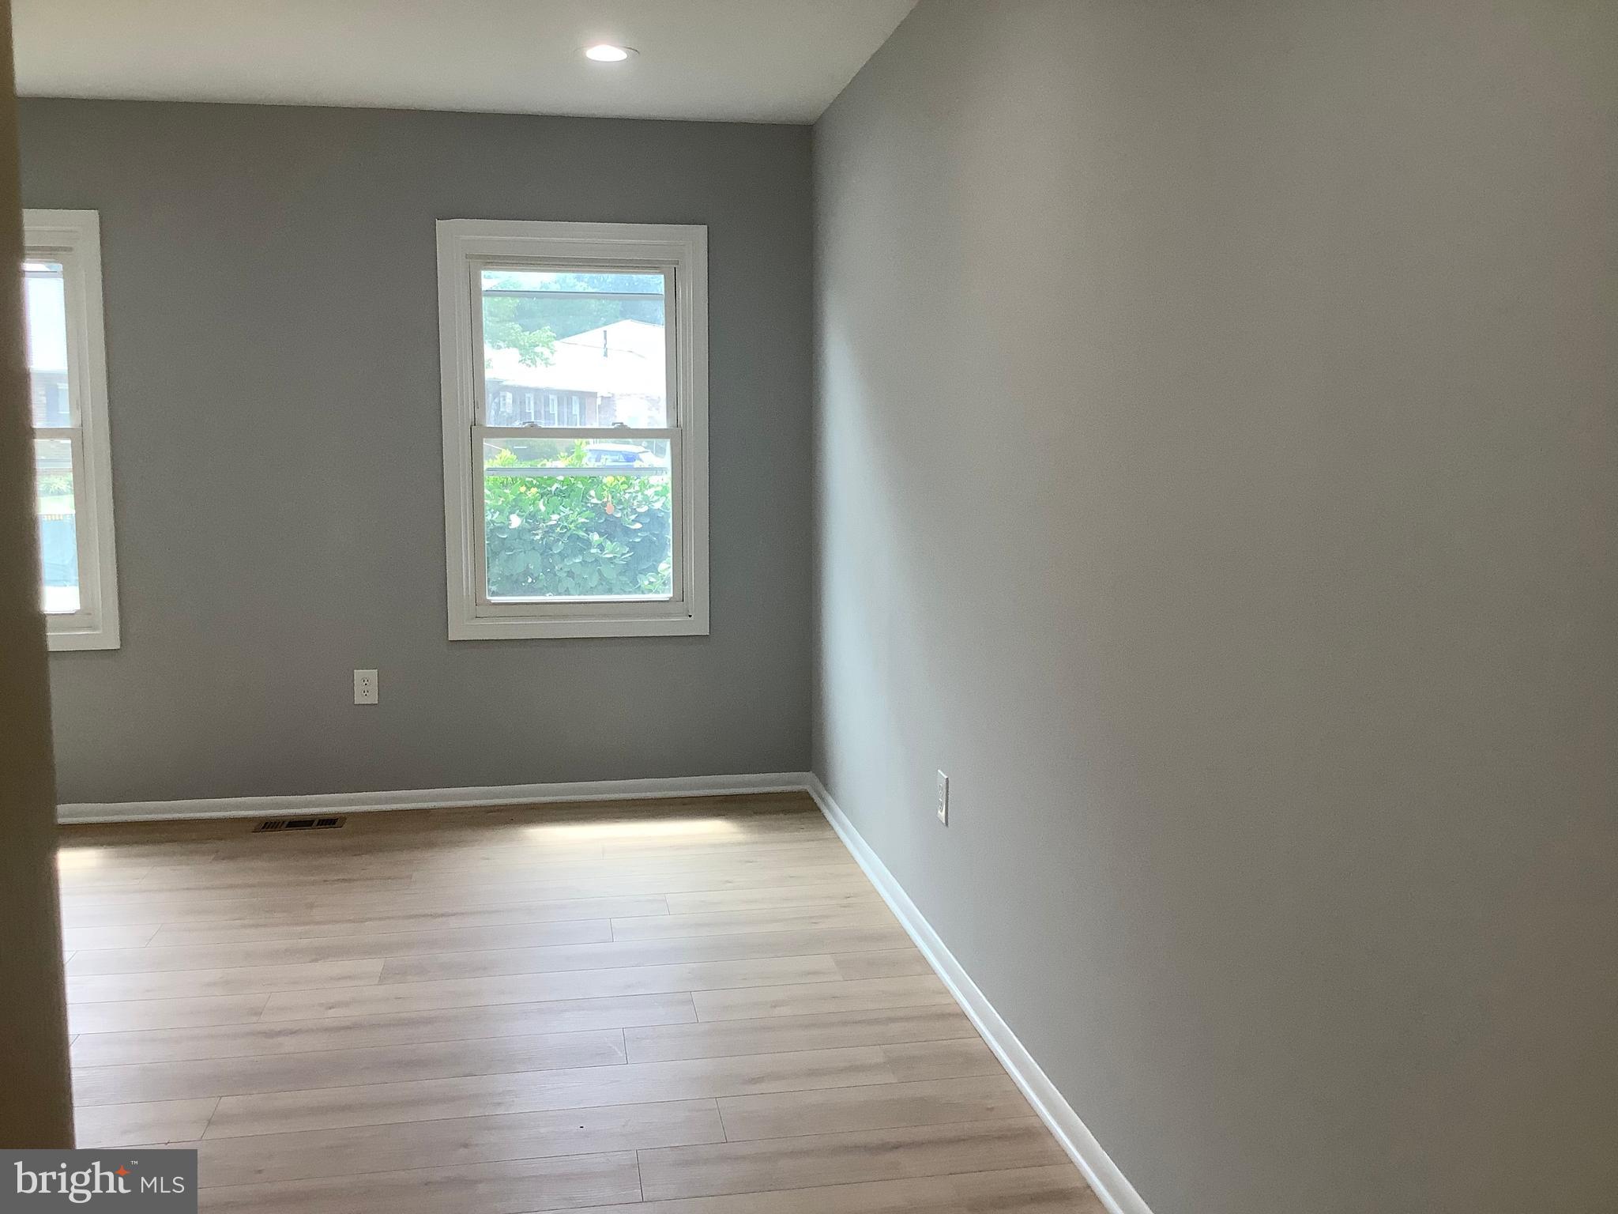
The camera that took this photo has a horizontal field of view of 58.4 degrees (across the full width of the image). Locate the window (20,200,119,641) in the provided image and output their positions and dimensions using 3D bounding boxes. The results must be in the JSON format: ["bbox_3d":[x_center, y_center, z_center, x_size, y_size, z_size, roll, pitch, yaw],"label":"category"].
[{"bbox_3d":[-2.808,-0.574,4.808,0.931,1.454,0.100,-1,7,-10],"label":"window"}]

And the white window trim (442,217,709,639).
[{"bbox_3d":[-0.822,-0.615,5.160,0.931,1.454,0.100,-1,7,-10],"label":"white window trim"}]

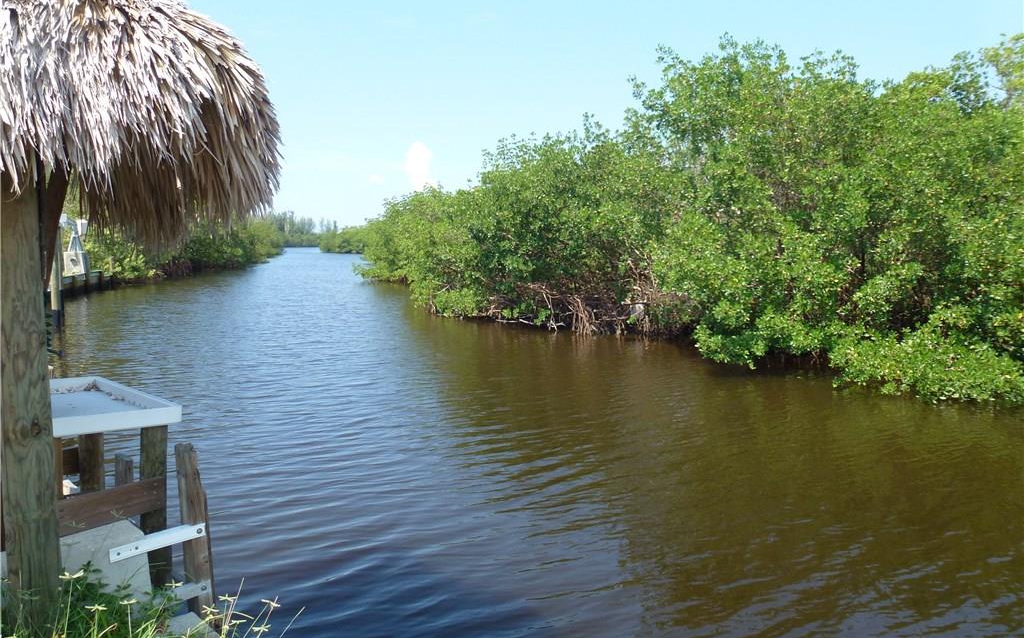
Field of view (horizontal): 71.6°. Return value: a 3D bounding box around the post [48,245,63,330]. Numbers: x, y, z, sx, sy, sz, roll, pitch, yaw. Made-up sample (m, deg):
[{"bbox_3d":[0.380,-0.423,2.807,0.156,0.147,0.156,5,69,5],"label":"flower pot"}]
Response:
[{"bbox_3d":[-12.803,-1.013,19.864,0.260,2.520,0.260,0,6,0],"label":"post"}]

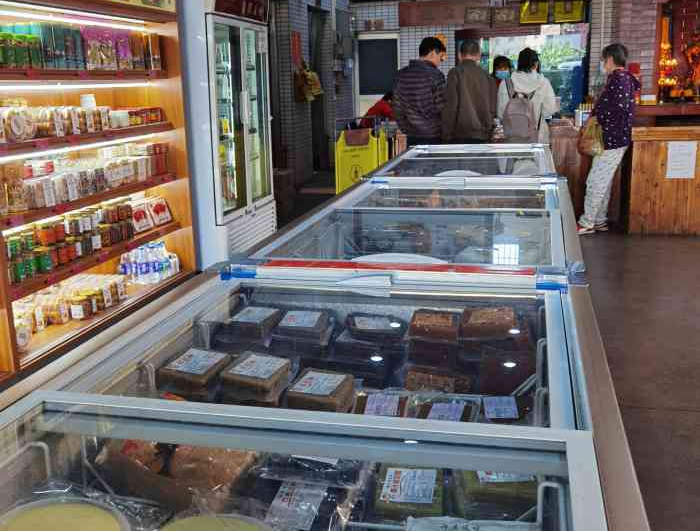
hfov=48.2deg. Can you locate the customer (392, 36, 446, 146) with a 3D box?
[{"bbox_3d":[0.650,-1.142,6.909,0.470,1.680,0.300,7,15,30],"label":"customer"}]

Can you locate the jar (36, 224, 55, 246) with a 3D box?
[{"bbox_3d":[-1.480,-0.151,3.800,0.080,0.100,0.080,-1,13,0],"label":"jar"}]

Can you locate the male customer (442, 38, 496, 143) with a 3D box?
[{"bbox_3d":[1.047,-1.130,6.817,0.480,1.680,0.300,3,14,18],"label":"male customer"}]

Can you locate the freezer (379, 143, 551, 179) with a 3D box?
[{"bbox_3d":[0.743,-0.220,4.786,0.950,0.860,1.852,2,14,13],"label":"freezer"}]

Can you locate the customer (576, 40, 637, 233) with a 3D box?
[{"bbox_3d":[2.202,-1.071,6.694,0.440,1.570,0.440,6,15,28],"label":"customer"}]

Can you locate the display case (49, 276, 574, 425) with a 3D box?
[{"bbox_3d":[0.014,0.531,1.643,0.945,0.880,0.898,2,14,13],"label":"display case"}]

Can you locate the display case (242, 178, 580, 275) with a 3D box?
[{"bbox_3d":[0.345,0.208,3.016,0.955,0.860,1.762,2,14,13],"label":"display case"}]

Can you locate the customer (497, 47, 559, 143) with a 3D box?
[{"bbox_3d":[1.508,-1.067,6.723,0.480,1.580,0.380,4,14,21],"label":"customer"}]

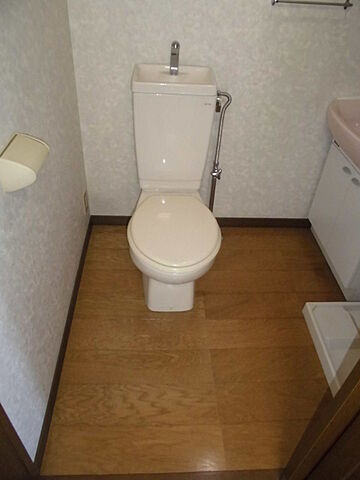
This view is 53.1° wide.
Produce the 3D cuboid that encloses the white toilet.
[{"bbox_3d":[-0.028,-0.168,1.540,0.385,0.870,0.735,1,40,-5],"label":"white toilet"}]

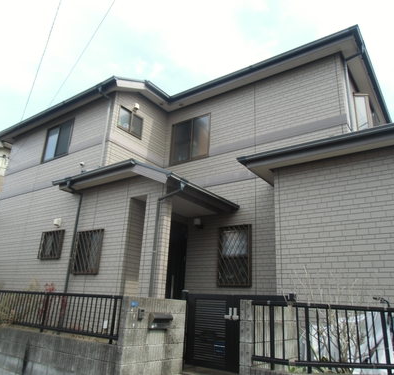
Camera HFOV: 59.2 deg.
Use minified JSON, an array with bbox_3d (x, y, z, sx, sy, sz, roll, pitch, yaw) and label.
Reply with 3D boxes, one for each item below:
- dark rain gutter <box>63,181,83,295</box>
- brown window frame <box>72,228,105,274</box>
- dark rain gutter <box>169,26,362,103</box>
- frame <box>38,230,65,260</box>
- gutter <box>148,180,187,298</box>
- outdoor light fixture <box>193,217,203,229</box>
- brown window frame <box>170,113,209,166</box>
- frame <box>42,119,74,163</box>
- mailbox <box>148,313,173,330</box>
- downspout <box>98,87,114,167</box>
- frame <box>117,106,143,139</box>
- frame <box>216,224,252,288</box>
[{"bbox_3d":[-2.695,1.370,7.019,0.099,3.047,0.436,-10,-22,34],"label":"dark rain gutter"},{"bbox_3d":[-2.208,1.299,6.963,0.770,0.868,0.090,-10,-22,34],"label":"brown window frame"},{"bbox_3d":[1.197,-2.647,7.799,4.547,0.137,0.137,-10,-22,34],"label":"dark rain gutter"},{"bbox_3d":[-3.279,1.295,7.777,0.793,0.637,0.081,-10,-22,34],"label":"frame"},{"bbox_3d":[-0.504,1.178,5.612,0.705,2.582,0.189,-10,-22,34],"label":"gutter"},{"bbox_3d":[0.034,0.805,7.765,0.170,0.210,0.170,-10,-22,34],"label":"outdoor light fixture"},{"bbox_3d":[-0.181,-1.207,8.775,1.235,1.177,0.110,-10,-22,34],"label":"brown window frame"},{"bbox_3d":[-3.631,-1.214,9.024,1.235,0.975,0.110,-10,-22,34],"label":"frame"},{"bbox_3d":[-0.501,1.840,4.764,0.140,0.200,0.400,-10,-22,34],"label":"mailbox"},{"bbox_3d":[-2.222,-1.386,7.786,0.101,1.828,0.398,-10,-22,34],"label":"downspout"},{"bbox_3d":[-1.611,-1.590,8.486,0.091,0.548,0.791,-10,-22,34],"label":"frame"},{"bbox_3d":[0.759,1.380,7.055,0.740,1.225,0.090,-10,-22,34],"label":"frame"}]

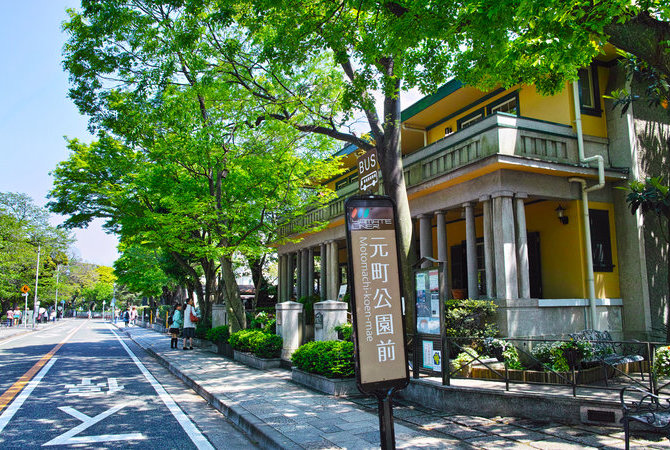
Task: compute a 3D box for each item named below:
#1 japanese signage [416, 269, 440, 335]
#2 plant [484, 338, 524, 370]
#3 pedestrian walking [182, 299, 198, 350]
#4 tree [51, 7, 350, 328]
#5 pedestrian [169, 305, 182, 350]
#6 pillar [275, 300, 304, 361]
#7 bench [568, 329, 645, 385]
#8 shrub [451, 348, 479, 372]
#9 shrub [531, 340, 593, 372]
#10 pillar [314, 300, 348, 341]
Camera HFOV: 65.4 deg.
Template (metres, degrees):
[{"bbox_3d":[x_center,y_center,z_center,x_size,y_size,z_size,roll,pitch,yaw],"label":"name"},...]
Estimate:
[{"bbox_3d":[1.443,1.189,8.063,0.080,0.980,0.550,3,-9,-24],"label":"japanese signage"},{"bbox_3d":[2.357,1.800,7.262,0.480,0.410,0.420,-6,-10,34],"label":"plant"},{"bbox_3d":[-4.541,3.133,16.415,0.420,1.640,0.500,6,-11,-35],"label":"pedestrian walking"},{"bbox_3d":[-3.880,-1.274,15.368,8.000,10.000,8.300,0,-9,0],"label":"tree"},{"bbox_3d":[-5.061,3.214,16.605,0.420,1.430,0.460,2,-9,-15],"label":"pedestrian"},{"bbox_3d":[-1.164,2.697,13.447,0.560,1.520,0.560,3,-9,-24],"label":"pillar"},{"bbox_3d":[4.198,2.008,7.998,1.080,0.750,0.560,3,-9,-24],"label":"bench"},{"bbox_3d":[2.183,2.285,8.806,0.440,0.390,0.440,-4,-9,24],"label":"shrub"},{"bbox_3d":[2.915,1.692,6.722,0.700,0.390,0.420,-6,-10,34],"label":"shrub"},{"bbox_3d":[-0.071,2.298,10.878,0.560,1.520,0.560,3,-9,-24],"label":"pillar"}]

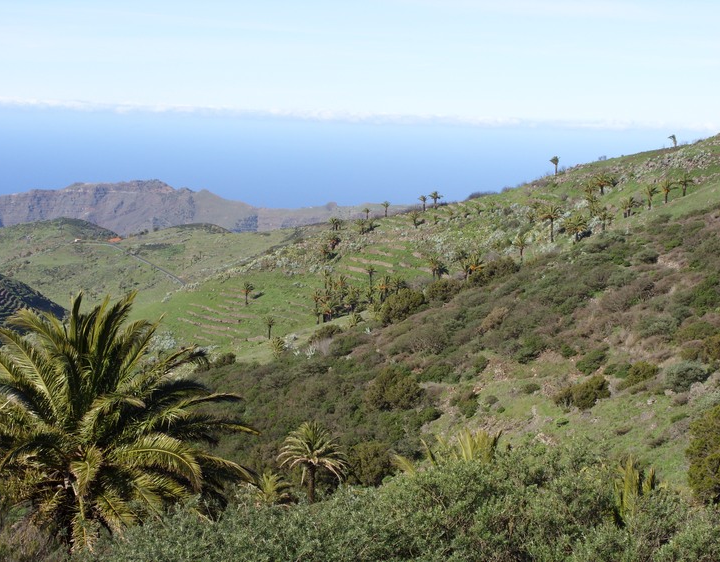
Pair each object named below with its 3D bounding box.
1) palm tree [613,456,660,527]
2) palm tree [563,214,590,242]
[{"bbox_3d":[10.728,8.313,70.000,2.025,2.959,2.025,3,6,9],"label":"palm tree"},{"bbox_3d":[56.603,-13.726,470.000,6.660,8.200,6.660,2,6,0],"label":"palm tree"}]

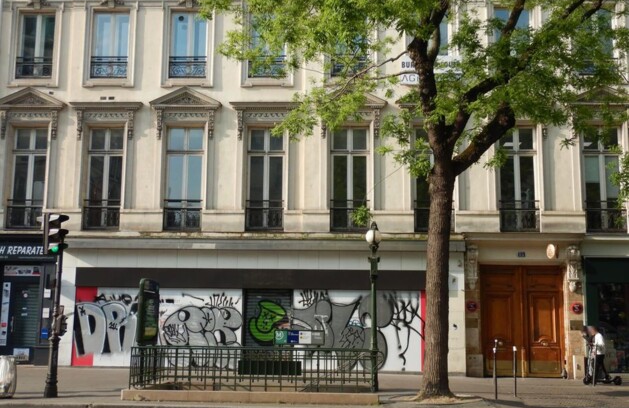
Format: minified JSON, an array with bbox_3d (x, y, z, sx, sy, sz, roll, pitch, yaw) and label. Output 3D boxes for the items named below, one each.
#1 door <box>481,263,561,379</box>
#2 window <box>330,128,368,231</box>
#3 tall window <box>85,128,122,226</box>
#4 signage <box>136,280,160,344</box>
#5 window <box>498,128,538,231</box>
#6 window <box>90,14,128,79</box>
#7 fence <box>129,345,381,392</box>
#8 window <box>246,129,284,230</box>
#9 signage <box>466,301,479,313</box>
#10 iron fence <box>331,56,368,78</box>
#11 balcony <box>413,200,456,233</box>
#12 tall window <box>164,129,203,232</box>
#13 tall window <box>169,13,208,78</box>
[{"bbox_3d":[6.749,3.807,26.201,2.642,3.635,0.200,0,-9,2],"label":"door"},{"bbox_3d":[1.208,-0.841,27.131,1.220,3.479,0.250,0,-9,3],"label":"window"},{"bbox_3d":[-7.204,-0.878,27.502,1.220,3.479,0.250,0,-9,3],"label":"tall window"},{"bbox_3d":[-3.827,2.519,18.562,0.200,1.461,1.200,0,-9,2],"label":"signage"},{"bbox_3d":[6.856,-0.825,26.883,1.220,3.479,0.250,0,-9,3],"label":"window"},{"bbox_3d":[-7.076,-5.482,27.842,1.310,2.388,0.250,0,-9,2],"label":"window"},{"bbox_3d":[-1.232,3.706,18.306,5.329,0.936,2.700,0,-9,2],"label":"fence"},{"bbox_3d":[-1.616,-0.820,26.970,1.295,3.481,0.250,0,-9,2],"label":"window"},{"bbox_3d":[5.176,3.360,26.175,0.355,0.376,0.030,0,-9,3],"label":"signage"},{"bbox_3d":[1.211,-4.680,27.310,1.260,0.744,0.100,0,-9,2],"label":"iron fence"},{"bbox_3d":[3.979,0.414,26.472,1.414,1.083,0.150,0,-9,2],"label":"balcony"},{"bbox_3d":[-4.382,-0.823,27.047,1.303,3.491,0.250,0,-9,2],"label":"tall window"},{"bbox_3d":[-4.430,-5.570,28.099,1.200,2.322,0.250,0,-9,3],"label":"tall window"}]

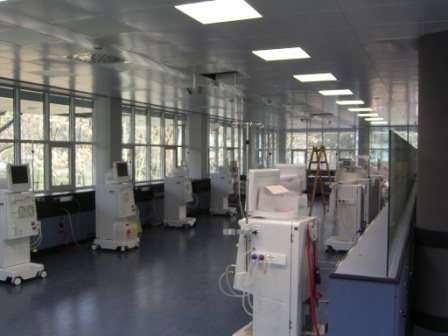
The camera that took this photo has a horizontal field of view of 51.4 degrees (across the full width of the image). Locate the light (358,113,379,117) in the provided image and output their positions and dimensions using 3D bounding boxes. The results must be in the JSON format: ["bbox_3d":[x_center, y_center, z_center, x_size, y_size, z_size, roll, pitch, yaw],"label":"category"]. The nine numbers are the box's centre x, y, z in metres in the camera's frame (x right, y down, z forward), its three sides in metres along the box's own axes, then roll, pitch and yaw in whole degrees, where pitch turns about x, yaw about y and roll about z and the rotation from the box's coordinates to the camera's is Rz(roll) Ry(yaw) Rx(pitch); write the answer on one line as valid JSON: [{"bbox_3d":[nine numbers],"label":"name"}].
[{"bbox_3d":[4.398,-1.625,14.155,0.585,0.070,0.585,1,2,23],"label":"light"}]

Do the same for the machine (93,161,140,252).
[{"bbox_3d":[-1.864,0.647,8.171,0.645,1.513,0.500,1,2,19],"label":"machine"}]

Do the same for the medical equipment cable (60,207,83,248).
[{"bbox_3d":[-2.626,1.045,8.066,0.220,0.680,0.240,1,2,23],"label":"medical equipment cable"}]

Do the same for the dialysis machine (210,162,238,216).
[{"bbox_3d":[0.052,0.523,12.740,0.645,1.513,0.500,1,2,20],"label":"dialysis machine"}]

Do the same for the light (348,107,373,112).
[{"bbox_3d":[3.660,-1.579,12.451,0.585,0.070,0.585,1,2,23],"label":"light"}]

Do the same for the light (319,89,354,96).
[{"bbox_3d":[2.184,-1.487,9.042,0.585,0.070,0.585,1,2,23],"label":"light"}]

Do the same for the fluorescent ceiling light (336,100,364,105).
[{"bbox_3d":[2.922,-1.533,10.747,0.585,0.070,0.585,1,2,23],"label":"fluorescent ceiling light"}]

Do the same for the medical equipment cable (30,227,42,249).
[{"bbox_3d":[-2.521,0.916,6.240,0.170,0.310,0.120,1,2,23],"label":"medical equipment cable"}]

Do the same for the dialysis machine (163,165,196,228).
[{"bbox_3d":[-0.983,0.581,10.596,0.645,1.513,0.500,1,2,23],"label":"dialysis machine"}]

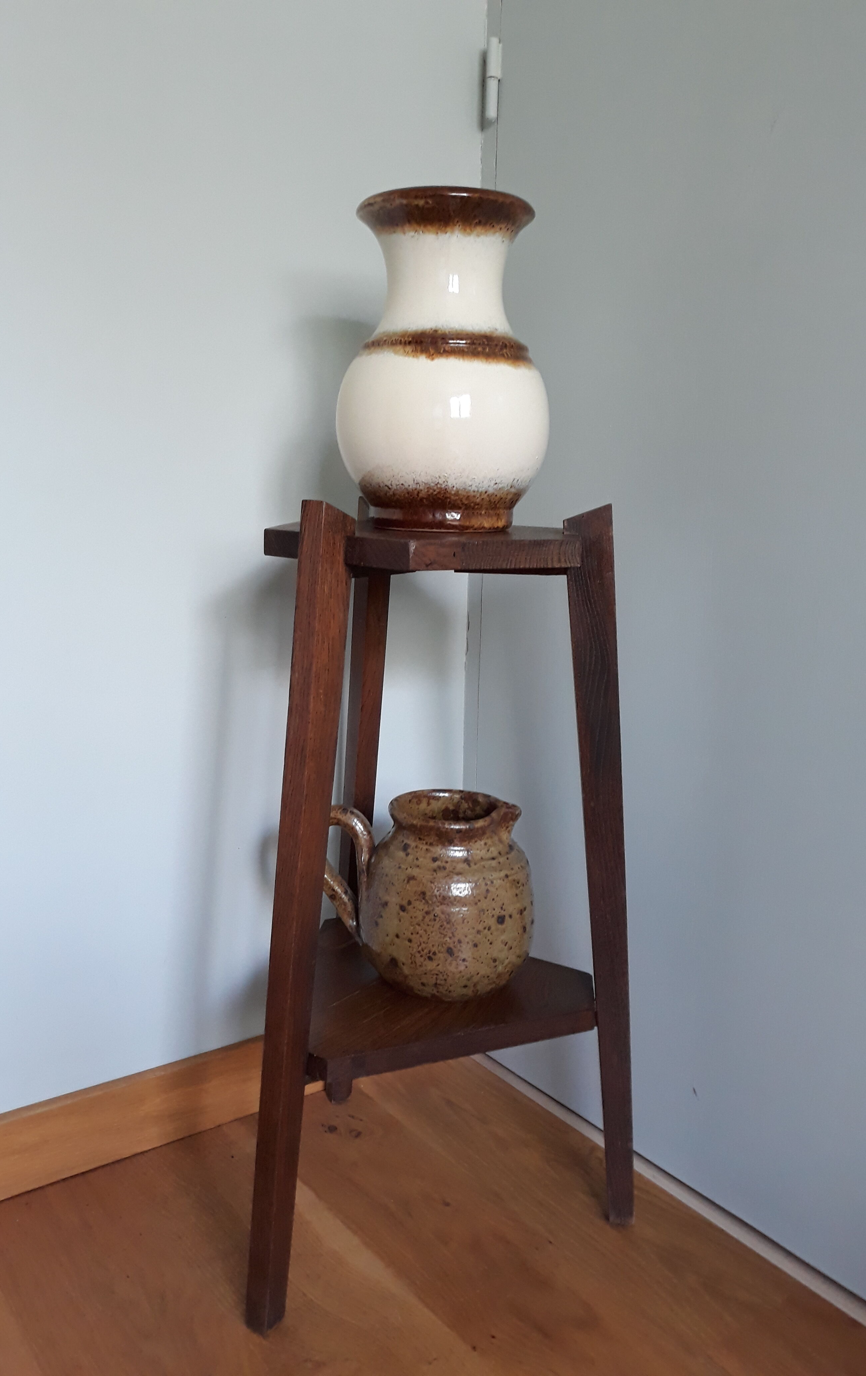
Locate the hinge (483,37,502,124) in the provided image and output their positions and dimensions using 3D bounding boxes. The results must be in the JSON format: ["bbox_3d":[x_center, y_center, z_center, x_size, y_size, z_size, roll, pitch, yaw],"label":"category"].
[{"bbox_3d":[0.065,-0.652,1.149,0.016,0.080,0.020,-6,13,-37],"label":"hinge"}]

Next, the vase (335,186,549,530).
[{"bbox_3d":[0.009,-0.268,0.913,0.183,0.263,0.183,2,10,0],"label":"vase"}]

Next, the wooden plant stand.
[{"bbox_3d":[-0.028,0.160,1.024,0.379,0.667,0.341,-3,11,-24],"label":"wooden plant stand"}]

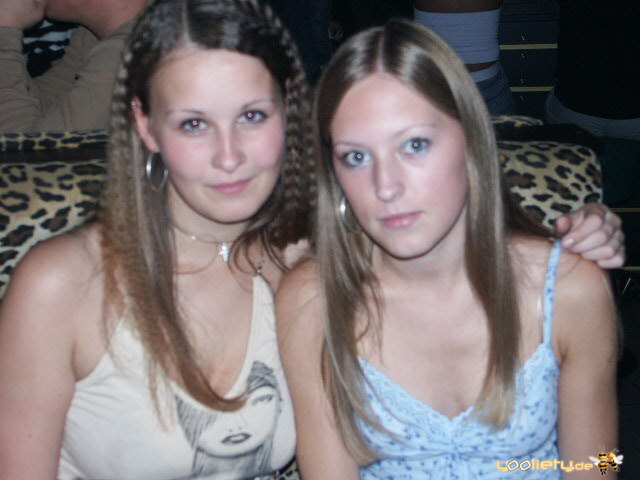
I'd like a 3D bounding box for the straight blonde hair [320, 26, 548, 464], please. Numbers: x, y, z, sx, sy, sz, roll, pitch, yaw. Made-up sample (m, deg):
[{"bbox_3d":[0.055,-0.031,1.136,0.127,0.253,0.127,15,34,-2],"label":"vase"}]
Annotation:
[{"bbox_3d":[0.130,-0.017,1.170,0.225,0.422,0.250,0,11,14],"label":"straight blonde hair"}]

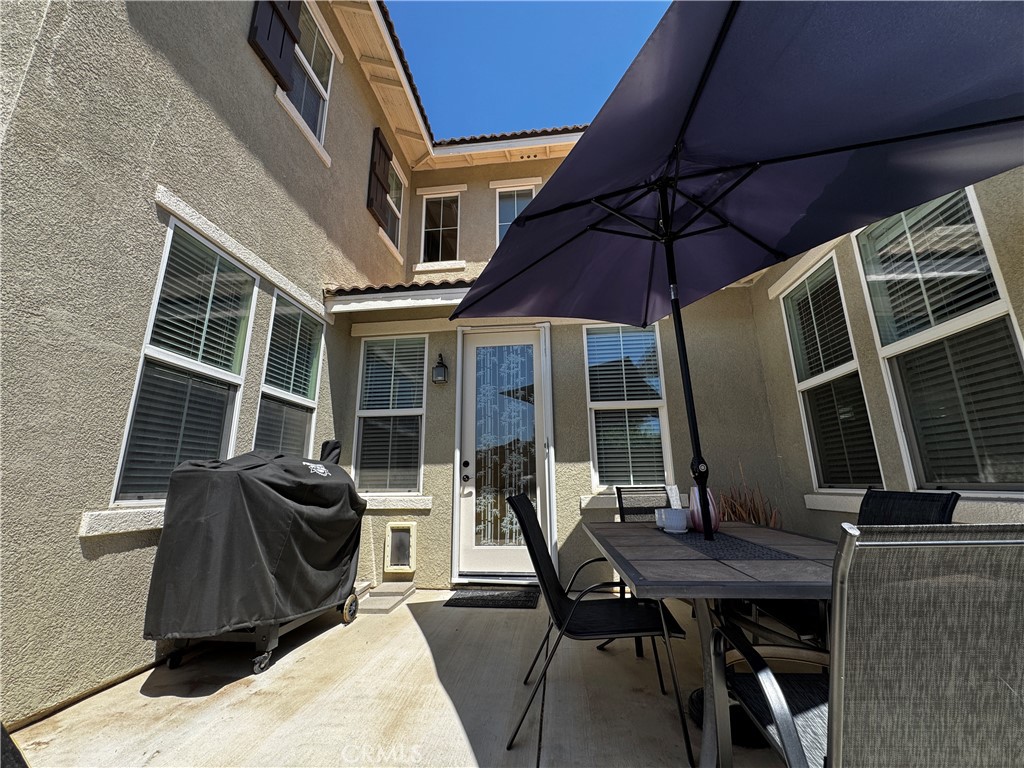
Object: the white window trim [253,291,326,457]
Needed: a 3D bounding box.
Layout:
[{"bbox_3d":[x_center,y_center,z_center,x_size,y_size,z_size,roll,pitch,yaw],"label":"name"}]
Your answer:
[{"bbox_3d":[-1.894,0.117,3.563,0.060,1.680,0.752,-2,-14,6],"label":"white window trim"}]

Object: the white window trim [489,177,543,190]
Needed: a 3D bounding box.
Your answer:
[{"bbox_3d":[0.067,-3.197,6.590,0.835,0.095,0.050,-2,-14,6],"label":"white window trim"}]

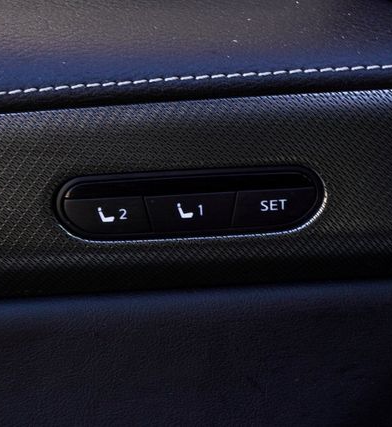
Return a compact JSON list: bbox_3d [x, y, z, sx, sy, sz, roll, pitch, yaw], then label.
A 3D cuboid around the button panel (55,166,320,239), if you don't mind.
[{"bbox_3d":[-0.002,-0.004,0.432,0.086,0.021,0.009,-4,15,-1],"label":"button panel"}]

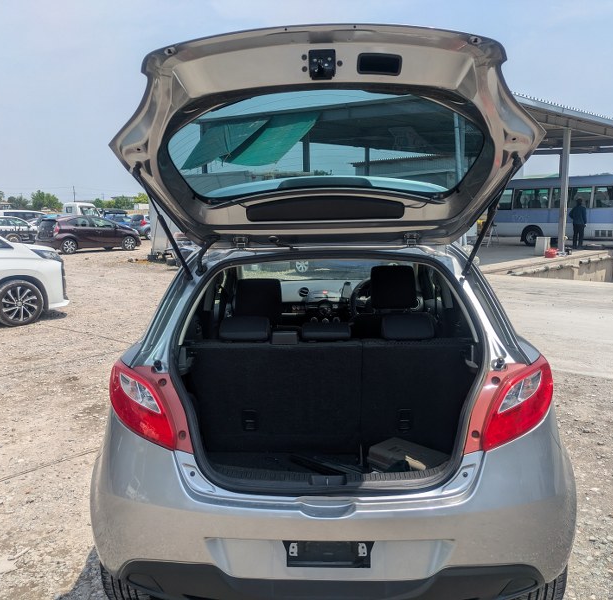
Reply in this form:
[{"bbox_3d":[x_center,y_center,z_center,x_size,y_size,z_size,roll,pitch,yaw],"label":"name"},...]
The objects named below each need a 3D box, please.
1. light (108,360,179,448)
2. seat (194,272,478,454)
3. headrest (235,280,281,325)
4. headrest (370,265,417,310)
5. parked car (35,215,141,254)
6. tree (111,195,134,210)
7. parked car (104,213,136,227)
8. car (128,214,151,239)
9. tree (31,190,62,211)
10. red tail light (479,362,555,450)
[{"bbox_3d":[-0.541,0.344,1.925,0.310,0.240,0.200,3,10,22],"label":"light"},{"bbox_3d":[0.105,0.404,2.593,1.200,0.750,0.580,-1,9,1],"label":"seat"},{"bbox_3d":[-0.246,0.005,2.930,0.240,0.215,0.125,0,19,1],"label":"headrest"},{"bbox_3d":[0.456,-0.066,3.047,0.250,0.230,0.130,-1,9,1],"label":"headrest"},{"bbox_3d":[-9.085,-2.812,24.593,4.000,1.450,1.700,-8,12,-40],"label":"parked car"},{"bbox_3d":[-26.826,-13.259,83.909,3.400,4.200,3.400,-3,9,-17],"label":"tree"},{"bbox_3d":[-11.980,-4.780,37.185,4.200,1.500,1.700,-9,12,-43],"label":"parked car"},{"bbox_3d":[-8.501,-4.376,34.320,1.690,1.500,3.850,7,12,41],"label":"car"},{"bbox_3d":[-37.904,-13.470,83.855,4.600,4.900,4.600,-5,10,-24],"label":"tree"},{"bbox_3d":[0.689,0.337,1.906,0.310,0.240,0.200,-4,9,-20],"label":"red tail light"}]

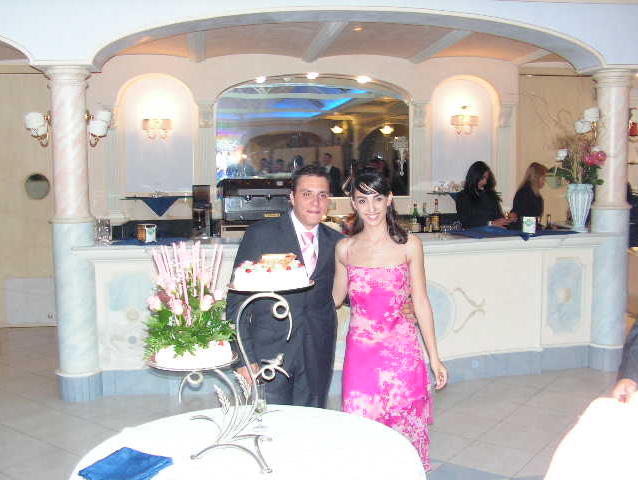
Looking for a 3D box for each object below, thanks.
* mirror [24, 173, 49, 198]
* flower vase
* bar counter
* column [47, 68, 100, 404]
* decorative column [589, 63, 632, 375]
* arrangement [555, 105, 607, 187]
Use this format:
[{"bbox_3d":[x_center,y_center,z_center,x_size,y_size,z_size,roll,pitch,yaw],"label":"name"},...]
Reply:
[{"bbox_3d":[-3.106,-0.599,7.724,0.285,0.285,0.040,-1,6,-5],"label":"mirror"},{"bbox_3d":[2.153,-0.269,5.808,0.215,0.400,0.215,-2,6,-7],"label":"flower vase"},{"bbox_3d":[0.252,0.559,5.670,4.280,1.155,0.780,-2,6,-7],"label":"bar counter"},{"bbox_3d":[-1.820,-0.033,5.220,0.325,2.460,0.325,-1,6,0],"label":"column"},{"bbox_3d":[2.405,-0.149,5.787,0.325,2.460,0.325,-1,6,0],"label":"decorative column"},{"bbox_3d":[2.135,-0.759,5.735,0.420,0.640,0.360,-2,6,-7],"label":"arrangement"}]

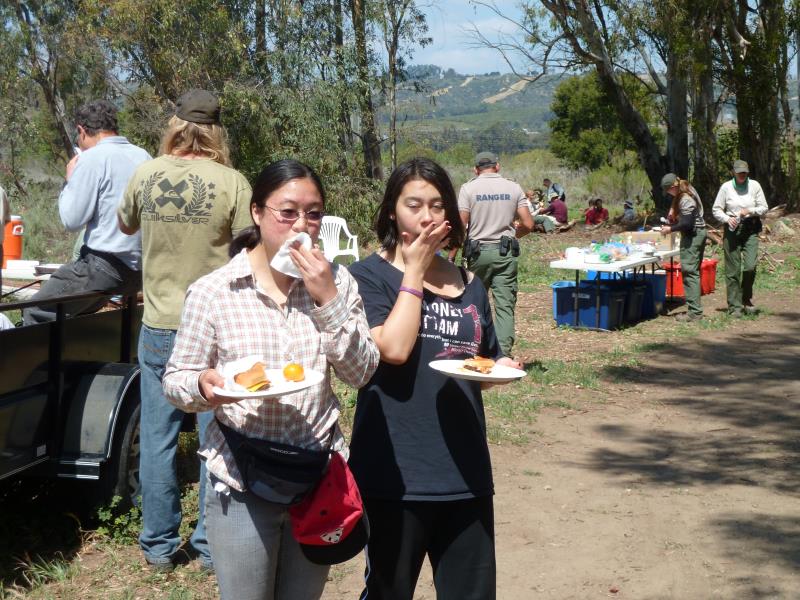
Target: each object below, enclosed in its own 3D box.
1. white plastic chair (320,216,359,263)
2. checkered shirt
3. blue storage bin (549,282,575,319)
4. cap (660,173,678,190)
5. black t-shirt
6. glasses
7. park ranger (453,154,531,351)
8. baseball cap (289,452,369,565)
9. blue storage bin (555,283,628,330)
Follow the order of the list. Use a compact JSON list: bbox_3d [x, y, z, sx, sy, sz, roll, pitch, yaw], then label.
[{"bbox_3d":[-0.941,-0.732,20.300,0.570,0.880,0.570,-4,7,-44],"label":"white plastic chair"},{"bbox_3d":[-0.302,0.162,3.400,0.500,0.590,0.340,0,5,-12],"label":"checkered shirt"},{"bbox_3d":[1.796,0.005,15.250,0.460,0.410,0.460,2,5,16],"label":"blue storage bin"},{"bbox_3d":[2.869,-1.262,15.500,0.250,0.140,0.175,-28,16,-25],"label":"cap"},{"bbox_3d":[0.062,0.185,3.520,0.380,0.610,0.270,0,5,-16],"label":"black t-shirt"},{"bbox_3d":[-0.245,-0.201,3.380,0.133,0.040,0.130,-2,14,-27],"label":"glasses"},{"bbox_3d":[0.820,-0.373,12.500,0.620,1.800,0.400,1,5,6],"label":"park ranger"},{"bbox_3d":[-0.158,0.468,3.270,0.170,0.245,0.130,-14,-14,-4],"label":"baseball cap"},{"bbox_3d":[1.935,0.067,14.950,0.630,0.420,0.430,3,6,21],"label":"blue storage bin"}]

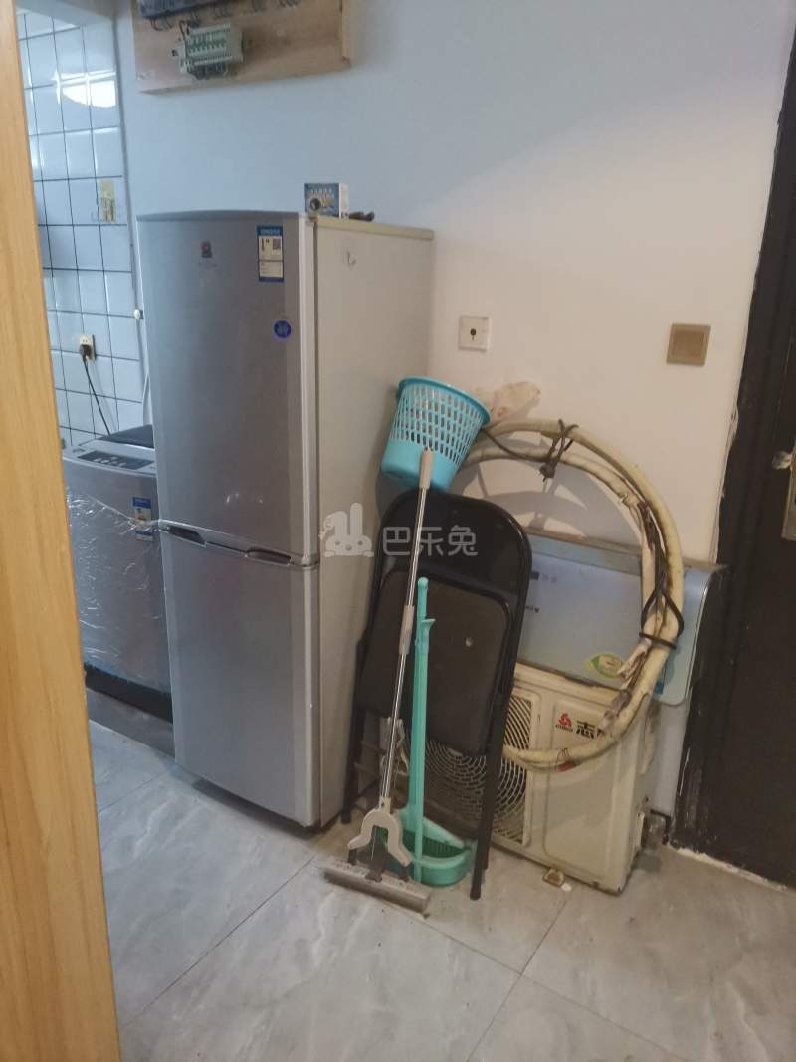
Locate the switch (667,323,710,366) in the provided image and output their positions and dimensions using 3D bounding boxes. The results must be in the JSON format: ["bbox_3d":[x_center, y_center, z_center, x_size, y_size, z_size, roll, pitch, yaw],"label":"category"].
[{"bbox_3d":[0.663,-0.422,1.818,0.087,0.087,0.012,13,21,31],"label":"switch"}]

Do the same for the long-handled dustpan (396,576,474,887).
[{"bbox_3d":[0.064,0.479,1.946,0.270,0.775,0.200,13,21,31],"label":"long-handled dustpan"}]

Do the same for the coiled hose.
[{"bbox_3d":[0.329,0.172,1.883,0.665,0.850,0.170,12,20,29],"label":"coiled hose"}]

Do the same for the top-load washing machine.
[{"bbox_3d":[-0.741,0.096,2.630,0.510,0.840,0.500,13,21,31],"label":"top-load washing machine"}]

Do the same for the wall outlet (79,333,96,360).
[{"bbox_3d":[-1.152,-0.678,2.955,0.085,0.088,0.015,13,21,31],"label":"wall outlet"}]

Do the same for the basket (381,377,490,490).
[{"bbox_3d":[0.086,-0.241,2.075,0.250,0.235,0.250,19,-8,3],"label":"basket"}]

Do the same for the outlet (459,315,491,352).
[{"bbox_3d":[0.199,-0.521,2.107,0.086,0.086,0.012,13,21,31],"label":"outlet"}]

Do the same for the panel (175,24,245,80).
[{"bbox_3d":[-0.531,-1.373,2.288,0.195,0.110,0.065,13,21,31],"label":"panel"}]

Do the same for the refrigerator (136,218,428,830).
[{"bbox_3d":[-0.284,-0.024,2.205,0.537,1.550,0.515,13,21,32],"label":"refrigerator"}]

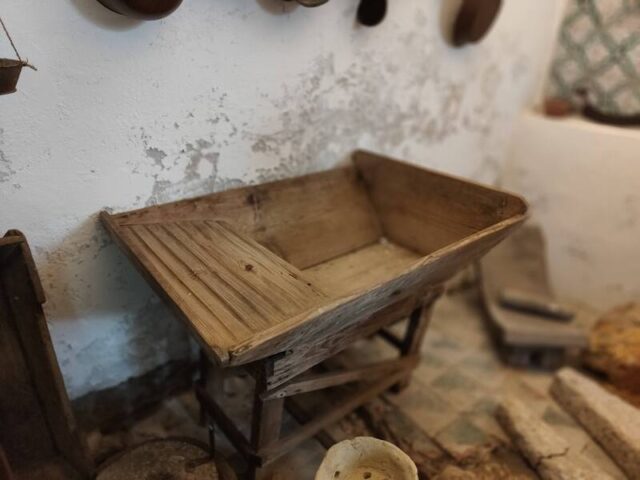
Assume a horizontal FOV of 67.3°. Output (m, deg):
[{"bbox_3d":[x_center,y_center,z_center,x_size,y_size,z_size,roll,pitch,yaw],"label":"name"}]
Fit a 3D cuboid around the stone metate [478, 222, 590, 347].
[{"bbox_3d":[0.920,0.214,2.097,0.317,0.338,0.580,4,27,7],"label":"stone metate"}]

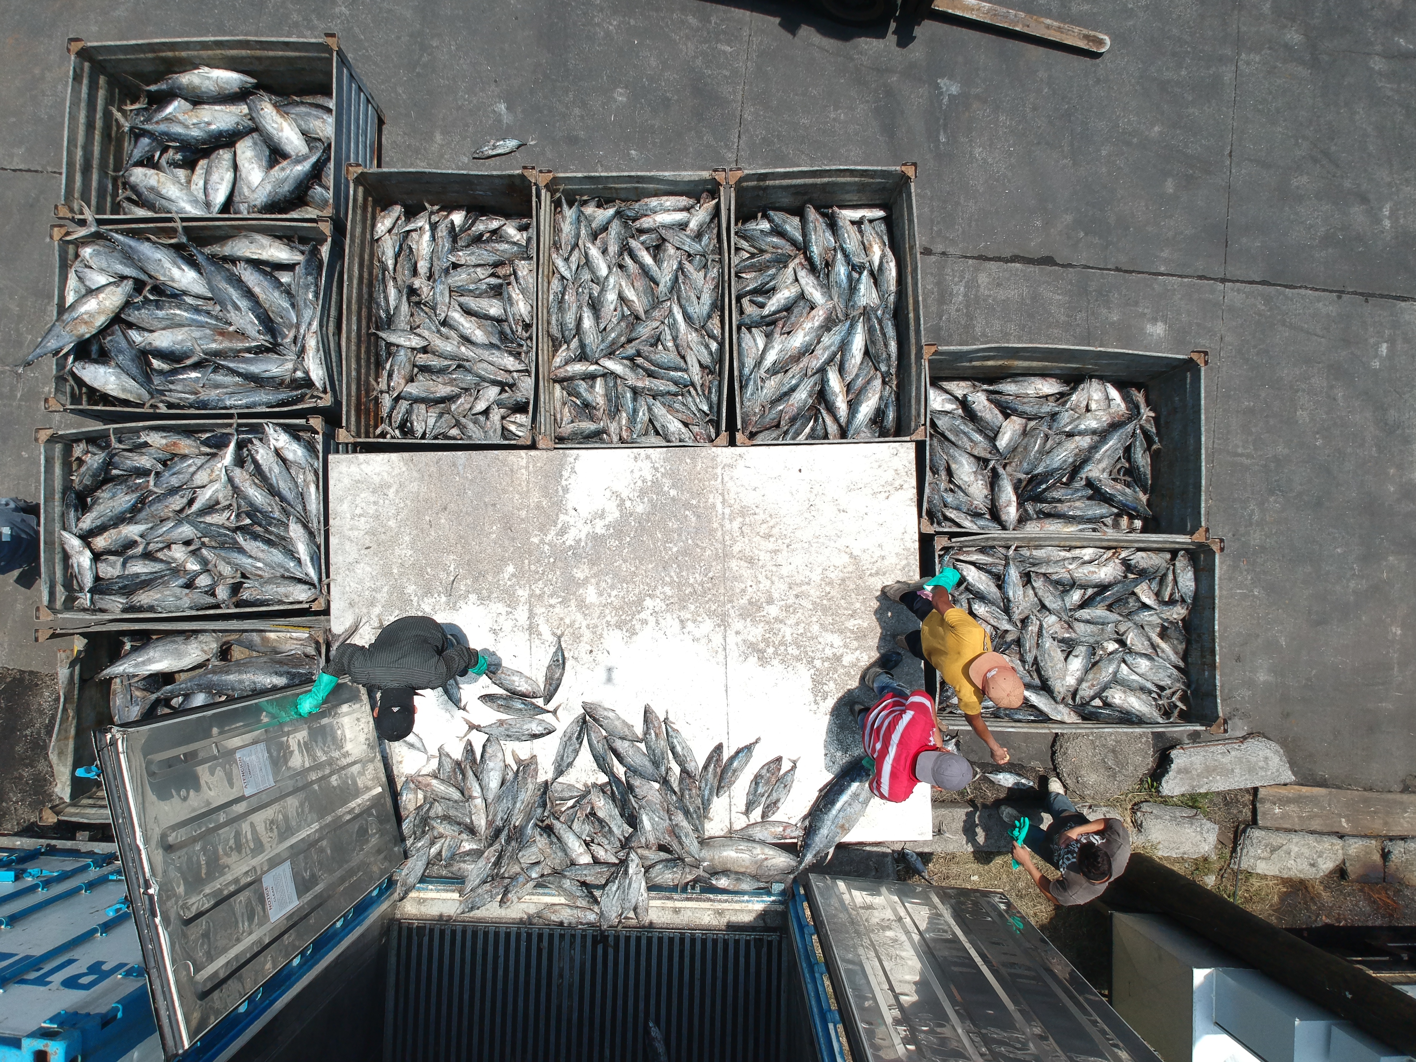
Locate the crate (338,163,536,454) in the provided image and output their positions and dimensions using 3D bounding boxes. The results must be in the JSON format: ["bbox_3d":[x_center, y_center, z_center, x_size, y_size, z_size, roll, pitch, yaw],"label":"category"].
[{"bbox_3d":[-1.685,-1.385,6.900,1.186,1.020,1.771,0,86,0],"label":"crate"}]

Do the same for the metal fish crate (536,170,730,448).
[{"bbox_3d":[-0.468,-1.362,6.913,1.186,1.020,1.771,0,86,0],"label":"metal fish crate"}]

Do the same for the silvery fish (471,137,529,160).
[{"bbox_3d":[-1.498,-2.811,7.488,0.477,0.080,0.120,-15,86,-1],"label":"silvery fish"}]

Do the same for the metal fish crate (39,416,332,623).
[{"bbox_3d":[-3.254,-0.038,6.818,1.771,1.020,1.186,-2,86,0],"label":"metal fish crate"}]

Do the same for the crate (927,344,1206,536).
[{"bbox_3d":[2.228,-0.516,6.859,1.771,1.020,1.186,1,86,1],"label":"crate"}]

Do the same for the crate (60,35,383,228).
[{"bbox_3d":[-3.256,-2.547,7.053,1.771,1.020,1.186,0,86,0],"label":"crate"}]

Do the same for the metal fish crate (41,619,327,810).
[{"bbox_3d":[-3.204,1.199,6.751,1.771,1.020,1.186,-2,86,0],"label":"metal fish crate"}]

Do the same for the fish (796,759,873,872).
[{"bbox_3d":[0.809,1.665,6.043,0.290,0.200,0.985,35,87,3],"label":"fish"}]

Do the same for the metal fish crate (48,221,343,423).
[{"bbox_3d":[-3.243,-1.318,6.915,1.771,1.020,1.186,-1,86,0],"label":"metal fish crate"}]

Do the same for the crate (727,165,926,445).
[{"bbox_3d":[0.751,-1.388,6.913,1.186,1.020,1.771,-1,86,0],"label":"crate"}]

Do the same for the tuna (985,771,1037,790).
[{"bbox_3d":[2.063,1.725,7.103,0.417,0.080,0.115,8,86,1],"label":"tuna"}]

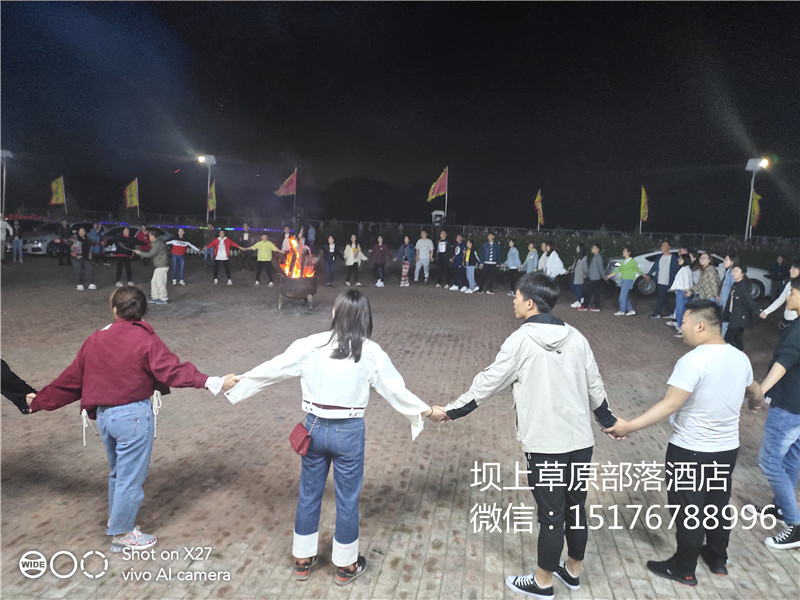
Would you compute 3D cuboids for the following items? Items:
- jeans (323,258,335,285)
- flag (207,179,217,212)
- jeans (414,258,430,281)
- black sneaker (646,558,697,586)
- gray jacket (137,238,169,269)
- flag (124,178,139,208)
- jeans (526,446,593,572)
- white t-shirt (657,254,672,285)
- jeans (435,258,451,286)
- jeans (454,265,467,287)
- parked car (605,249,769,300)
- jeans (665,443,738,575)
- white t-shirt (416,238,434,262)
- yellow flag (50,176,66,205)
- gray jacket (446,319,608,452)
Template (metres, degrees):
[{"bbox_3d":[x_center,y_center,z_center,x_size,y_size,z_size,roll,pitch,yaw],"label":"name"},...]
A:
[{"bbox_3d":[-2.267,-0.938,16.900,0.380,0.900,0.280,0,8,-6],"label":"jeans"},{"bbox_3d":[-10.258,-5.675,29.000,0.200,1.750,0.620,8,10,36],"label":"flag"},{"bbox_3d":[0.757,-0.994,17.884,0.500,0.830,0.300,2,8,0],"label":"jeans"},{"bbox_3d":[1.608,1.584,3.173,0.275,0.115,0.100,7,10,32],"label":"black sneaker"},{"bbox_3d":[-5.762,-1.077,12.399,0.680,0.680,0.500,-1,9,-16],"label":"gray jacket"},{"bbox_3d":[-16.406,-6.503,32.475,0.900,1.750,0.220,-1,9,-17],"label":"flag"},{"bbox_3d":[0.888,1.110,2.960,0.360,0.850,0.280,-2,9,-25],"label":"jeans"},{"bbox_3d":[6.177,-0.688,12.390,0.500,0.740,0.280,9,11,41],"label":"white t-shirt"},{"bbox_3d":[1.342,-0.883,16.782,0.460,0.920,0.300,4,9,14],"label":"jeans"},{"bbox_3d":[1.899,-0.810,16.667,0.380,0.840,0.360,9,11,41],"label":"jeans"},{"bbox_3d":[8.974,-0.850,16.567,4.850,1.460,1.850,2,8,6],"label":"parked car"},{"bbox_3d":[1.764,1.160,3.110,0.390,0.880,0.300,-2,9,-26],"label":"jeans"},{"bbox_3d":[0.854,-1.655,17.790,0.580,0.780,0.300,2,8,0],"label":"white t-shirt"},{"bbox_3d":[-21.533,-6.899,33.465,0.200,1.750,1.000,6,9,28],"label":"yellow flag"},{"bbox_3d":[0.684,0.450,2.828,0.860,0.710,0.420,-1,8,-18],"label":"gray jacket"}]

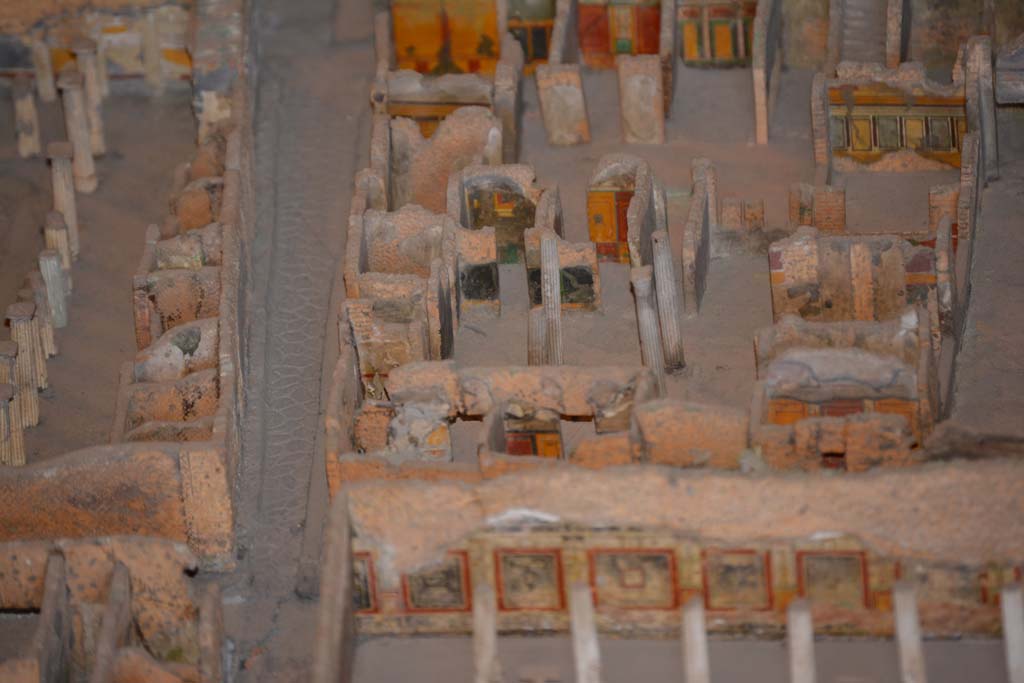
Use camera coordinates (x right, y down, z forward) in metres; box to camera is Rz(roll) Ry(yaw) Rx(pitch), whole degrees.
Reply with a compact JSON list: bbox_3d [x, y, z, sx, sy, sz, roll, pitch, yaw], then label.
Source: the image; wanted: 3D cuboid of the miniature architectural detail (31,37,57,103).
[{"bbox_3d":[-0.169,-0.098,2.377,0.006,0.023,0.006,-12,33,-4],"label":"miniature architectural detail"}]

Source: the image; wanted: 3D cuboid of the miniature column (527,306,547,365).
[{"bbox_3d":[0.009,0.005,2.190,0.006,0.037,0.006,-2,33,0],"label":"miniature column"}]

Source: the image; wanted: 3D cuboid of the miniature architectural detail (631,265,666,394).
[{"bbox_3d":[0.045,-0.001,2.182,0.007,0.052,0.007,-7,33,1],"label":"miniature architectural detail"}]

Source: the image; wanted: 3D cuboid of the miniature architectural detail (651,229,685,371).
[{"bbox_3d":[0.052,-0.014,2.201,0.006,0.052,0.006,-7,33,1],"label":"miniature architectural detail"}]

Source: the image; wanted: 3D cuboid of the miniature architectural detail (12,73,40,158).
[{"bbox_3d":[-0.172,-0.079,2.344,0.007,0.029,0.007,-5,33,-4],"label":"miniature architectural detail"}]

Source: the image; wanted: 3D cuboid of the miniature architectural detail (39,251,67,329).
[{"bbox_3d":[-0.156,-0.018,2.250,0.006,0.027,0.006,-9,33,-4],"label":"miniature architectural detail"}]

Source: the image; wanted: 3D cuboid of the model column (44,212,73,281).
[{"bbox_3d":[-0.156,-0.031,2.268,0.007,0.028,0.007,-5,33,-4],"label":"model column"}]

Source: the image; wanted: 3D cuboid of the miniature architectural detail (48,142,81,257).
[{"bbox_3d":[-0.154,-0.048,2.280,0.008,0.044,0.008,-6,33,-4],"label":"miniature architectural detail"}]

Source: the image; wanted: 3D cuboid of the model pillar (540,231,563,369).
[{"bbox_3d":[0.013,-0.013,2.203,0.006,0.052,0.006,-2,33,0],"label":"model pillar"}]

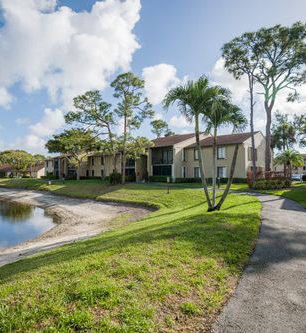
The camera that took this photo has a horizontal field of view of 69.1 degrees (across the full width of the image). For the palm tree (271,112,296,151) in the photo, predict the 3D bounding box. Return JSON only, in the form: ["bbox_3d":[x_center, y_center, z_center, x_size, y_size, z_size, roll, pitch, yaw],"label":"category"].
[{"bbox_3d":[17.627,-2.566,30.000,3.400,9.400,3.300,0,-2,0],"label":"palm tree"}]

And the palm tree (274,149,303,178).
[{"bbox_3d":[13.422,0.050,22.000,2.900,3.600,2.800,0,-2,0],"label":"palm tree"}]

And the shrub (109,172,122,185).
[{"bbox_3d":[-5.572,1.783,33.000,1.800,1.800,1.700,0,-2,0],"label":"shrub"}]

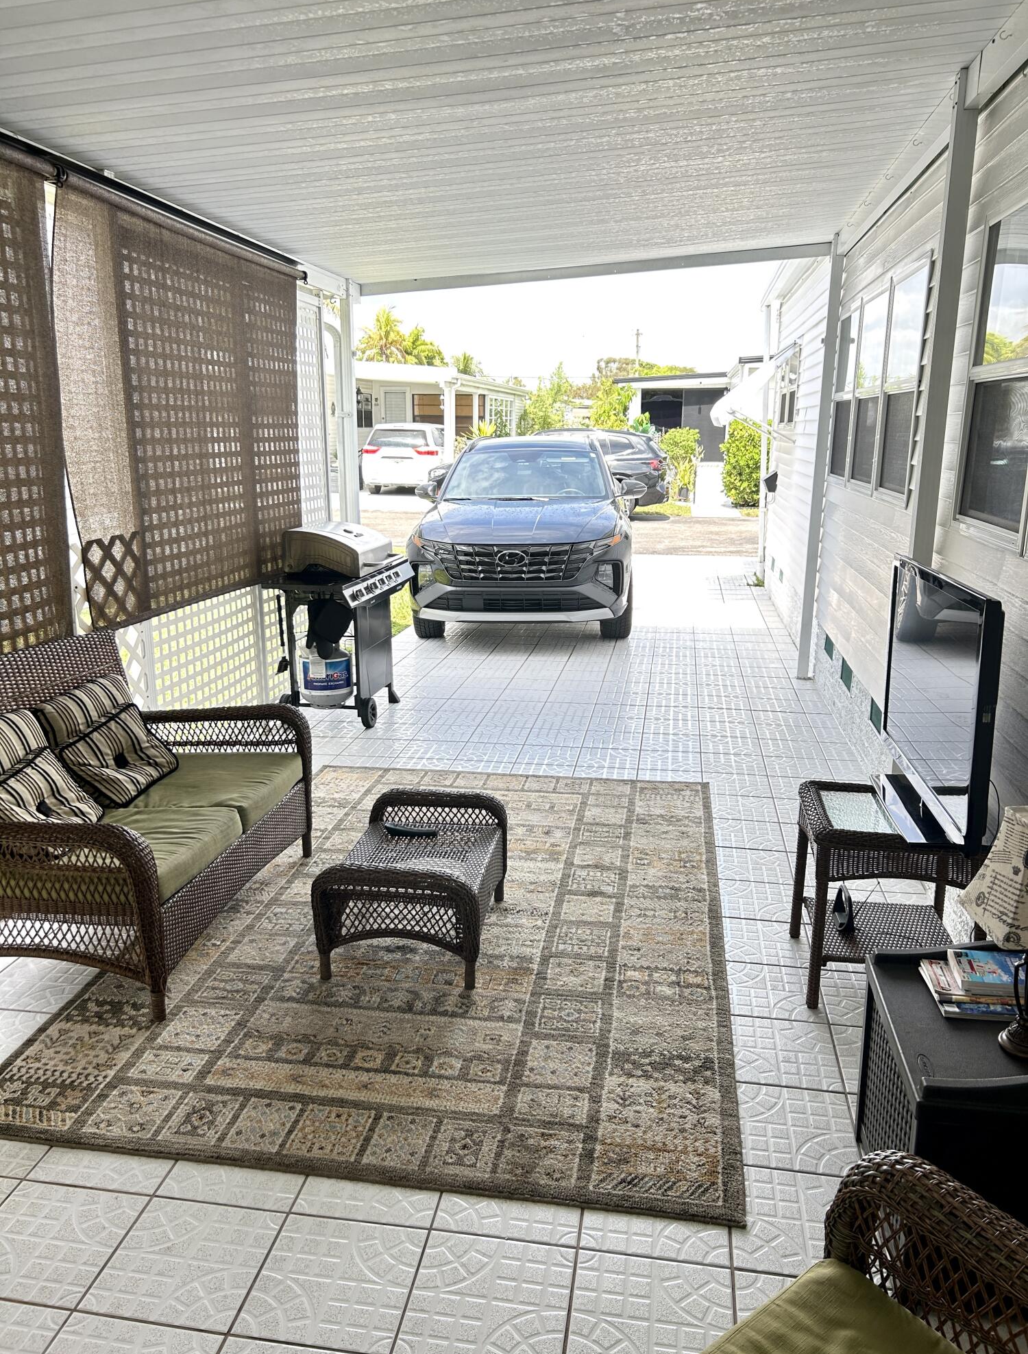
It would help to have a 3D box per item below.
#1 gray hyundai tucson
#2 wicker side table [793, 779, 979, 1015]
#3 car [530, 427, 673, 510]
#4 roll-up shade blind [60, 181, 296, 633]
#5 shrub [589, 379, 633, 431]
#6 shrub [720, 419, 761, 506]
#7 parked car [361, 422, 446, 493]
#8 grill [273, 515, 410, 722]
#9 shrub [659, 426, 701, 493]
[{"bbox_3d":[0.247,-1.492,10.142,1.890,1.660,4.630,2,14,6],"label":"gray hyundai tucson"},{"bbox_3d":[1.205,0.721,3.357,0.520,0.560,0.540,2,14,9],"label":"wicker side table"},{"bbox_3d":[0.841,-4.446,22.091,4.900,1.740,1.900,2,14,9],"label":"car"},{"bbox_3d":[-1.583,-1.391,5.610,0.100,1.920,2.760,2,14,9],"label":"roll-up shade blind"},{"bbox_3d":[2.618,-6.536,27.738,1.400,2.900,1.400,2,14,9],"label":"shrub"},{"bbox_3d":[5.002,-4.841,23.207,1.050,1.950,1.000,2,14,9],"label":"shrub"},{"bbox_3d":[-2.490,-5.913,27.682,1.920,1.730,4.850,2,14,8],"label":"parked car"},{"bbox_3d":[-1.058,-0.343,6.350,0.640,1.200,1.310,2,14,9],"label":"grill"},{"bbox_3d":[3.958,-5.123,24.478,1.050,1.650,1.000,2,14,9],"label":"shrub"}]

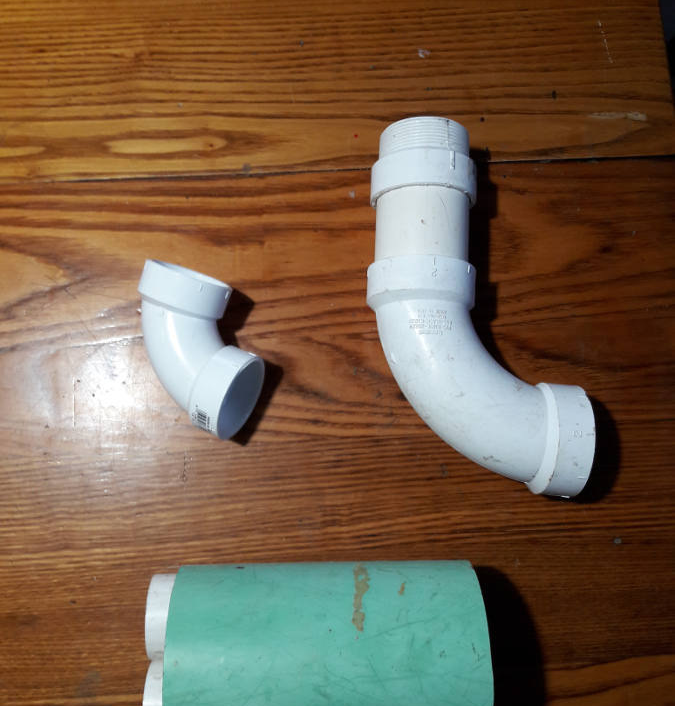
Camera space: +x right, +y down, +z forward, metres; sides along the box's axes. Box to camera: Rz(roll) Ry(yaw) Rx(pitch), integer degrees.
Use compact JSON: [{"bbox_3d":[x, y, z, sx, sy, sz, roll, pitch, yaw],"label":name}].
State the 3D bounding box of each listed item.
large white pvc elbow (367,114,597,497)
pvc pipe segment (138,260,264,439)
[{"bbox_3d":[0.088,-0.028,0.474,0.138,0.070,0.234,3,82,-1],"label":"large white pvc elbow"},{"bbox_3d":[-0.095,-0.003,0.469,0.090,0.057,0.090,22,97,15],"label":"pvc pipe segment"}]

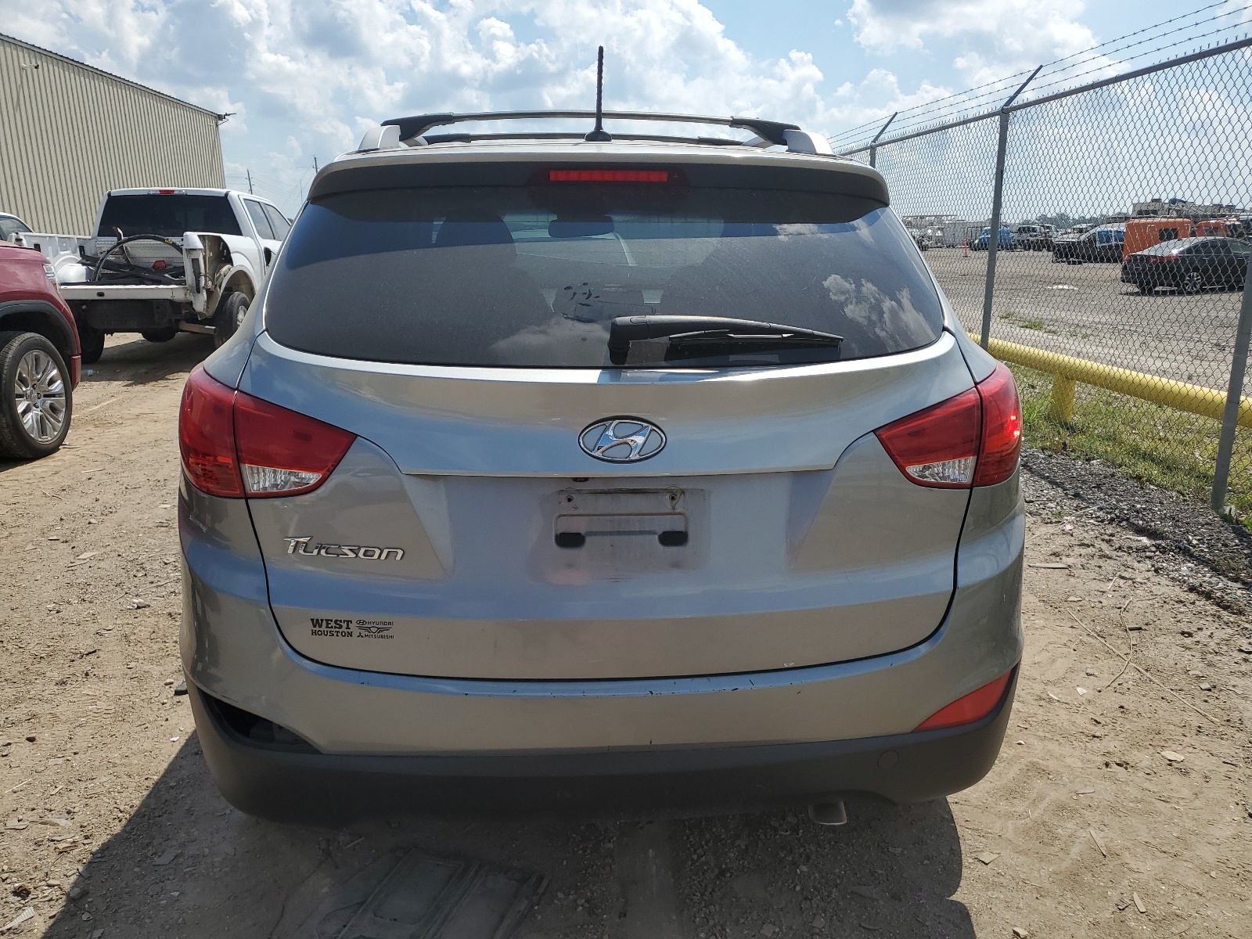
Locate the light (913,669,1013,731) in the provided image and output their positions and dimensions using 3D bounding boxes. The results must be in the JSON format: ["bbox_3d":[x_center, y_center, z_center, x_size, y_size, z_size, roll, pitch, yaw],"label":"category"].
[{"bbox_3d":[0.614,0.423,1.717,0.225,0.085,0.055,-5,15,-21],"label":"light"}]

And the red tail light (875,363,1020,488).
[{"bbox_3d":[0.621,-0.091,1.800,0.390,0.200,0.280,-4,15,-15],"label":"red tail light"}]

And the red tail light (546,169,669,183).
[{"bbox_3d":[-0.033,-0.572,1.838,0.237,0.022,0.028,-1,14,-5],"label":"red tail light"}]

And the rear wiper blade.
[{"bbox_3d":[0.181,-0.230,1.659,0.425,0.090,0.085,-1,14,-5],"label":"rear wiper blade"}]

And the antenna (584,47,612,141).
[{"bbox_3d":[-0.060,-0.842,2.122,0.062,0.187,0.165,-1,14,-5],"label":"antenna"}]

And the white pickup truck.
[{"bbox_3d":[-5.575,-2.648,12.511,2.060,1.950,5.750,-1,14,-5],"label":"white pickup truck"}]

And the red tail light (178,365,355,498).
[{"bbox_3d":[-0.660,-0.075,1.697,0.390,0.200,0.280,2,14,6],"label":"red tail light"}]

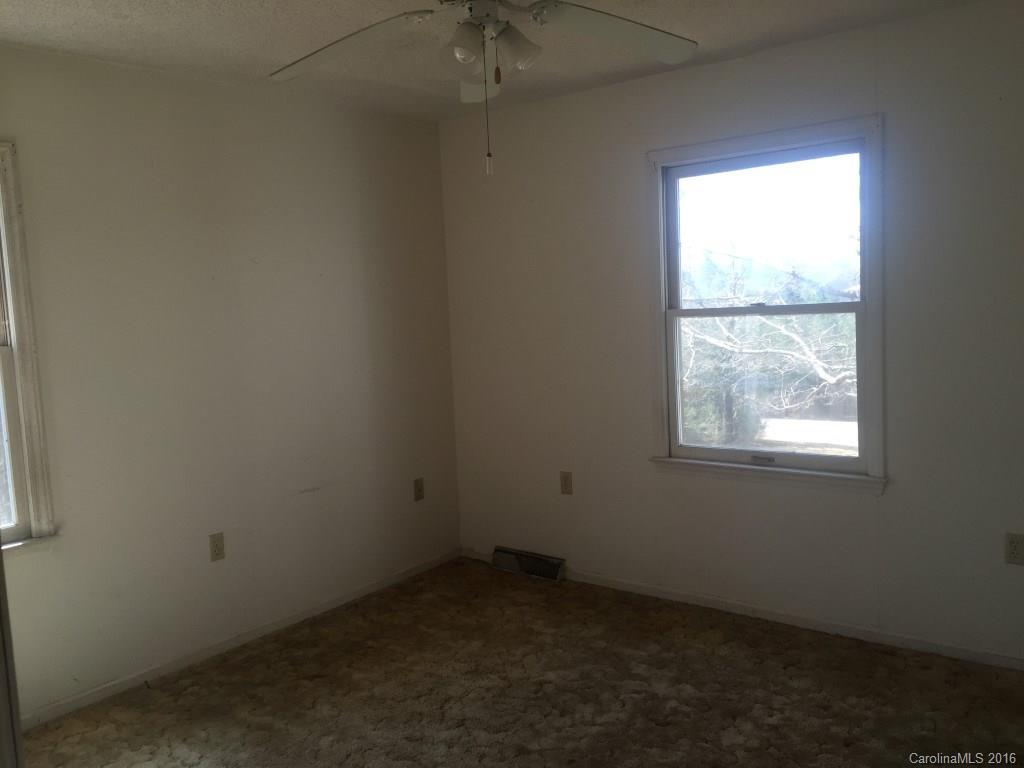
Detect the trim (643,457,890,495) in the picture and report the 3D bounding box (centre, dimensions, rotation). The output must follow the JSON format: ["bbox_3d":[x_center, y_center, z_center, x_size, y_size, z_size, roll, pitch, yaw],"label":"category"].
[{"bbox_3d":[1.068,0.389,3.677,1.035,0.065,0.074,2,7,39],"label":"trim"}]

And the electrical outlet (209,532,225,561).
[{"bbox_3d":[-1.247,0.692,3.638,0.010,0.115,0.069,2,7,39],"label":"electrical outlet"}]

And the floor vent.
[{"bbox_3d":[0.079,0.950,4.530,0.459,0.107,0.050,2,7,39],"label":"floor vent"}]

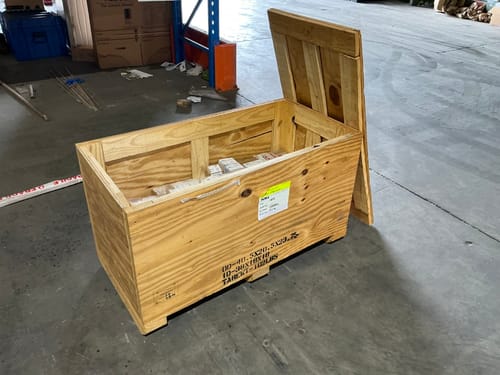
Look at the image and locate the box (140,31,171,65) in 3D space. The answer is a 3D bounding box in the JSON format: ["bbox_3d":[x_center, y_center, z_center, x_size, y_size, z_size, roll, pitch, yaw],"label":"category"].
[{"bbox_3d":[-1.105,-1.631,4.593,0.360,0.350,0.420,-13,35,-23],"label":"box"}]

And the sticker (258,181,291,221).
[{"bbox_3d":[0.098,0.053,1.549,0.150,0.126,0.004,-19,38,-31],"label":"sticker"}]

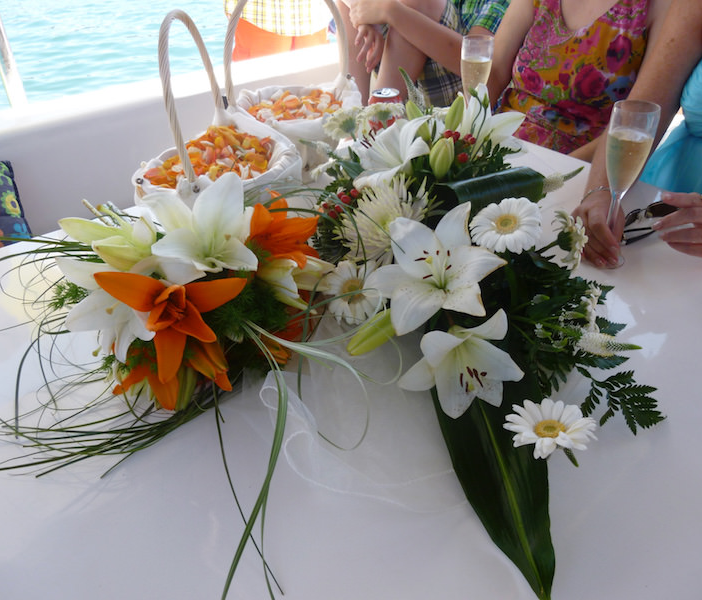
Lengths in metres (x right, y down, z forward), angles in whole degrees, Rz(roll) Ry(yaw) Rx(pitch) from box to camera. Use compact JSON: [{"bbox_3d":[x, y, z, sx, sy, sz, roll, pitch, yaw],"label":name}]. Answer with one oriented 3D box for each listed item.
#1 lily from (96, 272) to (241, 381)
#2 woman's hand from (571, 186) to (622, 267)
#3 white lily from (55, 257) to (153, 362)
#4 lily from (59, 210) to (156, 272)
[{"bbox_3d":[-0.179,0.025,0.570,0.145,0.110,0.075,-7,1,-9],"label":"lily"},{"bbox_3d":[0.348,-0.102,0.815,0.072,0.068,0.135,2,60,4],"label":"woman's hand"},{"bbox_3d":[-0.255,0.010,0.605,0.110,0.105,0.085,15,41,22],"label":"white lily"},{"bbox_3d":[-0.274,-0.066,0.655,0.105,0.065,0.080,-3,33,-24],"label":"lily"}]

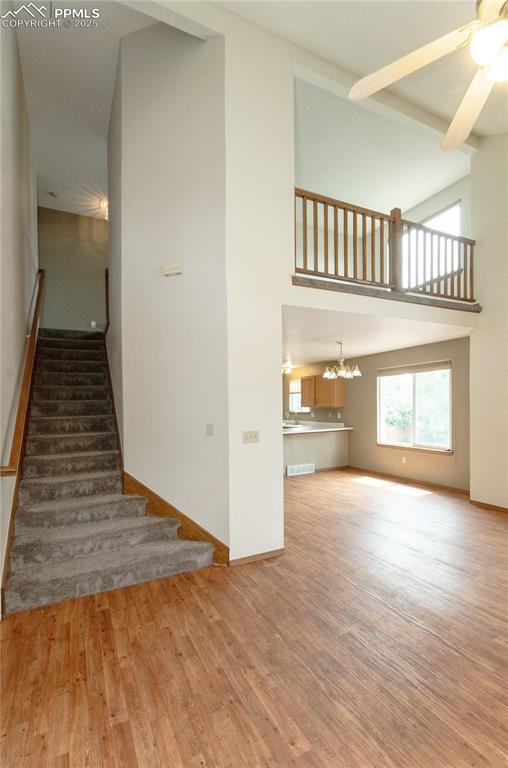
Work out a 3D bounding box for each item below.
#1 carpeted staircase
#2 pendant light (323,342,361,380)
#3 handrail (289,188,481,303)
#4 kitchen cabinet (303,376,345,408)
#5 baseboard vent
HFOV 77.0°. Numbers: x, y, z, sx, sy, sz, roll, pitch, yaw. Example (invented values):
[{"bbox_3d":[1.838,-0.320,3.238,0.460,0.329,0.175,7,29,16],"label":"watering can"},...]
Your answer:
[{"bbox_3d":[-1.920,0.380,4.130,1.500,2.740,3.380,1,-3,-29],"label":"carpeted staircase"},{"bbox_3d":[1.410,-0.372,5.150,0.610,0.600,0.610,-1,-2,0],"label":"pendant light"},{"bbox_3d":[1.766,-1.570,3.865,2.950,0.930,0.100,0,-3,-25],"label":"handrail"},{"bbox_3d":[1.630,0.190,7.480,0.320,0.750,1.000,1,-3,-27],"label":"kitchen cabinet"},{"bbox_3d":[0.979,1.766,6.570,0.654,0.197,0.025,0,-3,-25],"label":"baseboard vent"}]

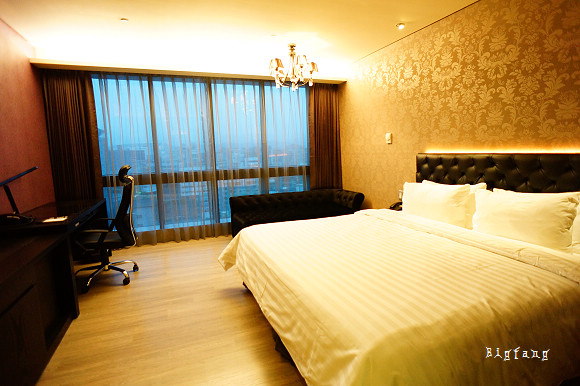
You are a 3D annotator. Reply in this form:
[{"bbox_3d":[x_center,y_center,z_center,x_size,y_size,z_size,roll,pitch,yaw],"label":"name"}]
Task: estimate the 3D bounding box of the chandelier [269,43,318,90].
[{"bbox_3d":[0.043,-1.489,4.592,0.600,0.535,0.600,-2,6,0],"label":"chandelier"}]

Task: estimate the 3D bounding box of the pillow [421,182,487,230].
[{"bbox_3d":[1.480,0.101,3.664,0.170,0.420,0.770,12,1,-20],"label":"pillow"}]

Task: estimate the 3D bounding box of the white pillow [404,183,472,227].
[{"bbox_3d":[1.318,0.111,3.569,0.180,0.420,0.790,19,-1,-20],"label":"white pillow"}]

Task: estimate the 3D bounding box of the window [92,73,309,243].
[{"bbox_3d":[-1.073,-0.471,5.519,2.983,2.276,0.120,-4,7,-19],"label":"window"}]

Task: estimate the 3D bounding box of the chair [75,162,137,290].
[{"bbox_3d":[-1.867,0.313,3.801,0.640,1.144,0.660,-4,7,-19],"label":"chair"}]

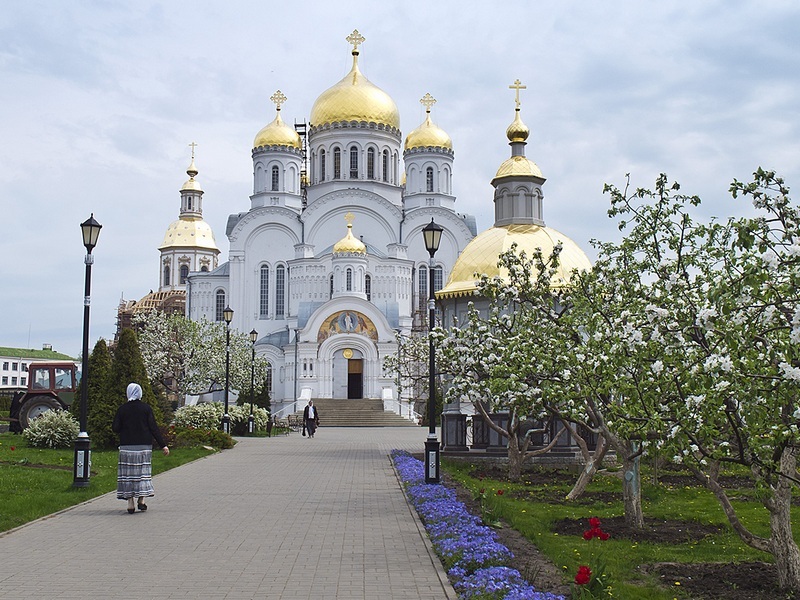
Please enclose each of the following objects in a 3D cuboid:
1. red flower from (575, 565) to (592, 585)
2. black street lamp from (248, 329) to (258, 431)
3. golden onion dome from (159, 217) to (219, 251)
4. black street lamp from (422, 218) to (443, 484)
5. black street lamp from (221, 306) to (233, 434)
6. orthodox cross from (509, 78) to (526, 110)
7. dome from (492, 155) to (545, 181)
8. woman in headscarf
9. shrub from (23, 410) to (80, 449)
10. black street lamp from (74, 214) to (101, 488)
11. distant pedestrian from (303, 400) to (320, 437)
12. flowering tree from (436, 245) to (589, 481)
[{"bbox_3d":[1.226,1.834,6.950,0.115,0.125,0.110,1,-5,-2],"label":"red flower"},{"bbox_3d":[-6.031,3.403,42.900,0.340,4.400,0.340,1,-5,-2],"label":"black street lamp"},{"bbox_3d":[-24.576,-7.684,122.000,7.100,3.756,7.100,-2,-6,19],"label":"golden onion dome"},{"bbox_3d":[0.549,0.863,17.186,0.340,4.400,0.340,1,-5,-2],"label":"black street lamp"},{"bbox_3d":[-5.628,2.362,33.612,0.360,4.386,0.360,1,-6,-6],"label":"black street lamp"},{"bbox_3d":[3.194,-5.599,28.200,0.460,0.810,0.060,1,-5,-2],"label":"orthodox cross"},{"bbox_3d":[3.410,-3.788,29.900,1.550,0.704,1.550,1,-6,-9],"label":"dome"},{"bbox_3d":[-3.264,1.863,13.128,0.660,1.614,0.450,1,-6,-5],"label":"woman in headscarf"},{"bbox_3d":[-10.105,3.752,30.200,1.650,1.100,1.550,1,-5,-2],"label":"shrub"},{"bbox_3d":[-5.047,0.795,16.914,0.360,4.437,0.360,0,-6,6],"label":"black street lamp"},{"bbox_3d":[-3.588,4.856,42.273,0.660,1.511,0.450,1,-6,-3],"label":"distant pedestrian"},{"bbox_3d":[2.004,1.111,18.200,2.800,4.050,2.700,1,-5,-2],"label":"flowering tree"}]

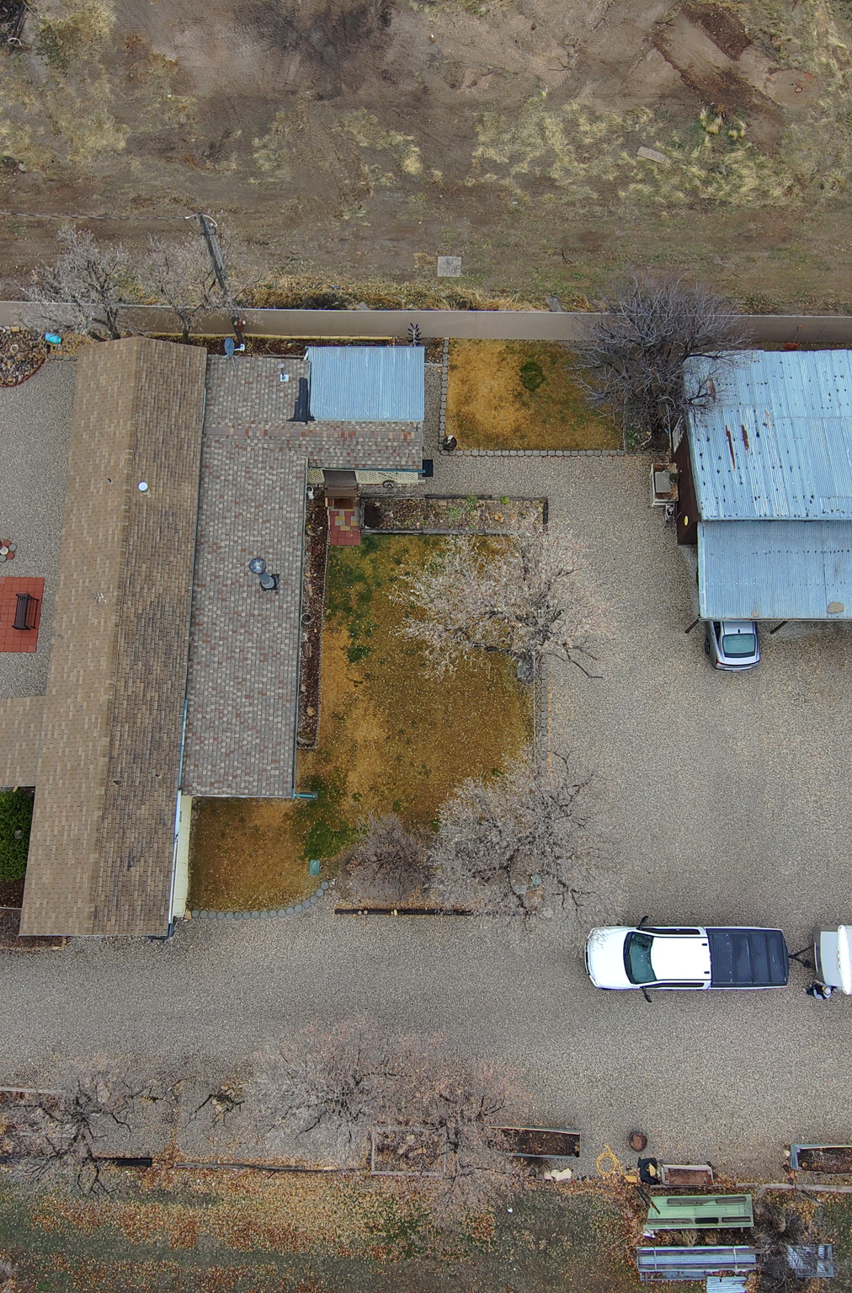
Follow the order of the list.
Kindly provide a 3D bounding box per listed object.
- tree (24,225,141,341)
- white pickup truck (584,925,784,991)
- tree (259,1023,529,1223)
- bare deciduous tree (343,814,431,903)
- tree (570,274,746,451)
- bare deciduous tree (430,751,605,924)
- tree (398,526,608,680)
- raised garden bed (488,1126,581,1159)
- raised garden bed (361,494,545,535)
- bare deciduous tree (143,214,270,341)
[{"bbox_3d":[-13.017,-13.756,40.139,4.200,5.200,4.100,0,76,-1],"label":"tree"},{"bbox_3d":[8.957,10.679,35.831,6.750,1.980,2.080,1,76,-1],"label":"white pickup truck"},{"bbox_3d":[-1.077,14.739,32.849,8.514,4.800,5.841,0,75,-1],"label":"tree"},{"bbox_3d":[-1.356,7.362,36.429,3.030,2.700,3.020,0,76,-1],"label":"bare deciduous tree"},{"bbox_3d":[8.485,-10.429,39.077,6.350,6.300,6.540,0,76,-1],"label":"tree"},{"bbox_3d":[3.096,6.491,35.627,5.900,4.800,5.720,0,76,-1],"label":"bare deciduous tree"},{"bbox_3d":[2.710,-1.429,37.585,7.200,4.700,5.500,0,75,-1],"label":"tree"},{"bbox_3d":[3.642,16.699,35.349,3.120,0.500,0.820,3,76,0],"label":"raised garden bed"},{"bbox_3d":[1.055,-5.122,40.785,7.200,0.300,1.670,1,75,-1],"label":"raised garden bed"},{"bbox_3d":[-8.539,-14.007,40.672,4.600,4.600,4.300,0,75,-1],"label":"bare deciduous tree"}]

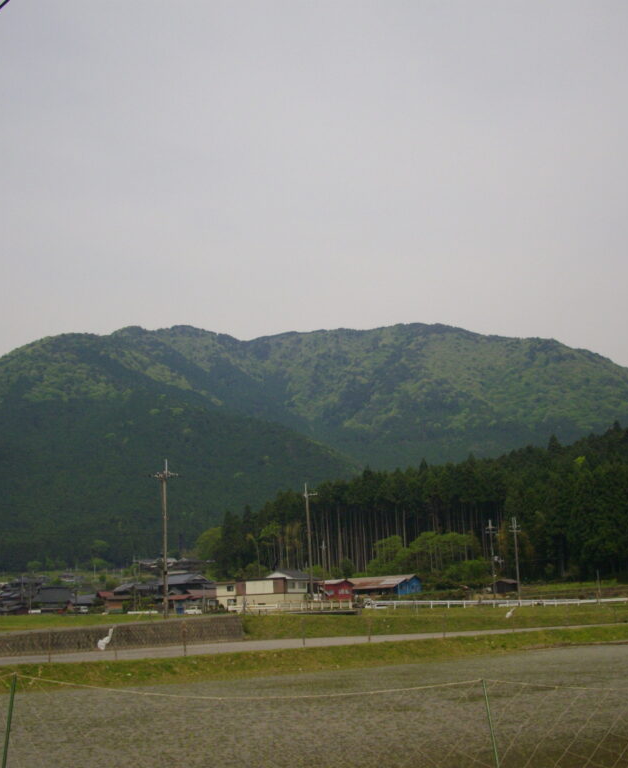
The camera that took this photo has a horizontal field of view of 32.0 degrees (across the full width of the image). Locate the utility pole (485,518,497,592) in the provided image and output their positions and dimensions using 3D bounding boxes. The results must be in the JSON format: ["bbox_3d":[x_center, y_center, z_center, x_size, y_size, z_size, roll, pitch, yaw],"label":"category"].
[{"bbox_3d":[29.191,28.171,180.000,1.750,11.870,0.600,-4,-10,9],"label":"utility pole"}]

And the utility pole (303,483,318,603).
[{"bbox_3d":[-0.403,18.184,126.000,1.500,13.570,0.500,-2,-10,-1],"label":"utility pole"}]

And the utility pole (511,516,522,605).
[{"bbox_3d":[29.973,26.081,162.000,1.700,12.720,0.500,-4,-10,10],"label":"utility pole"}]

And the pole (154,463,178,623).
[{"bbox_3d":[-11.940,12.344,88.000,1.950,12.670,0.550,-1,-10,-8],"label":"pole"}]

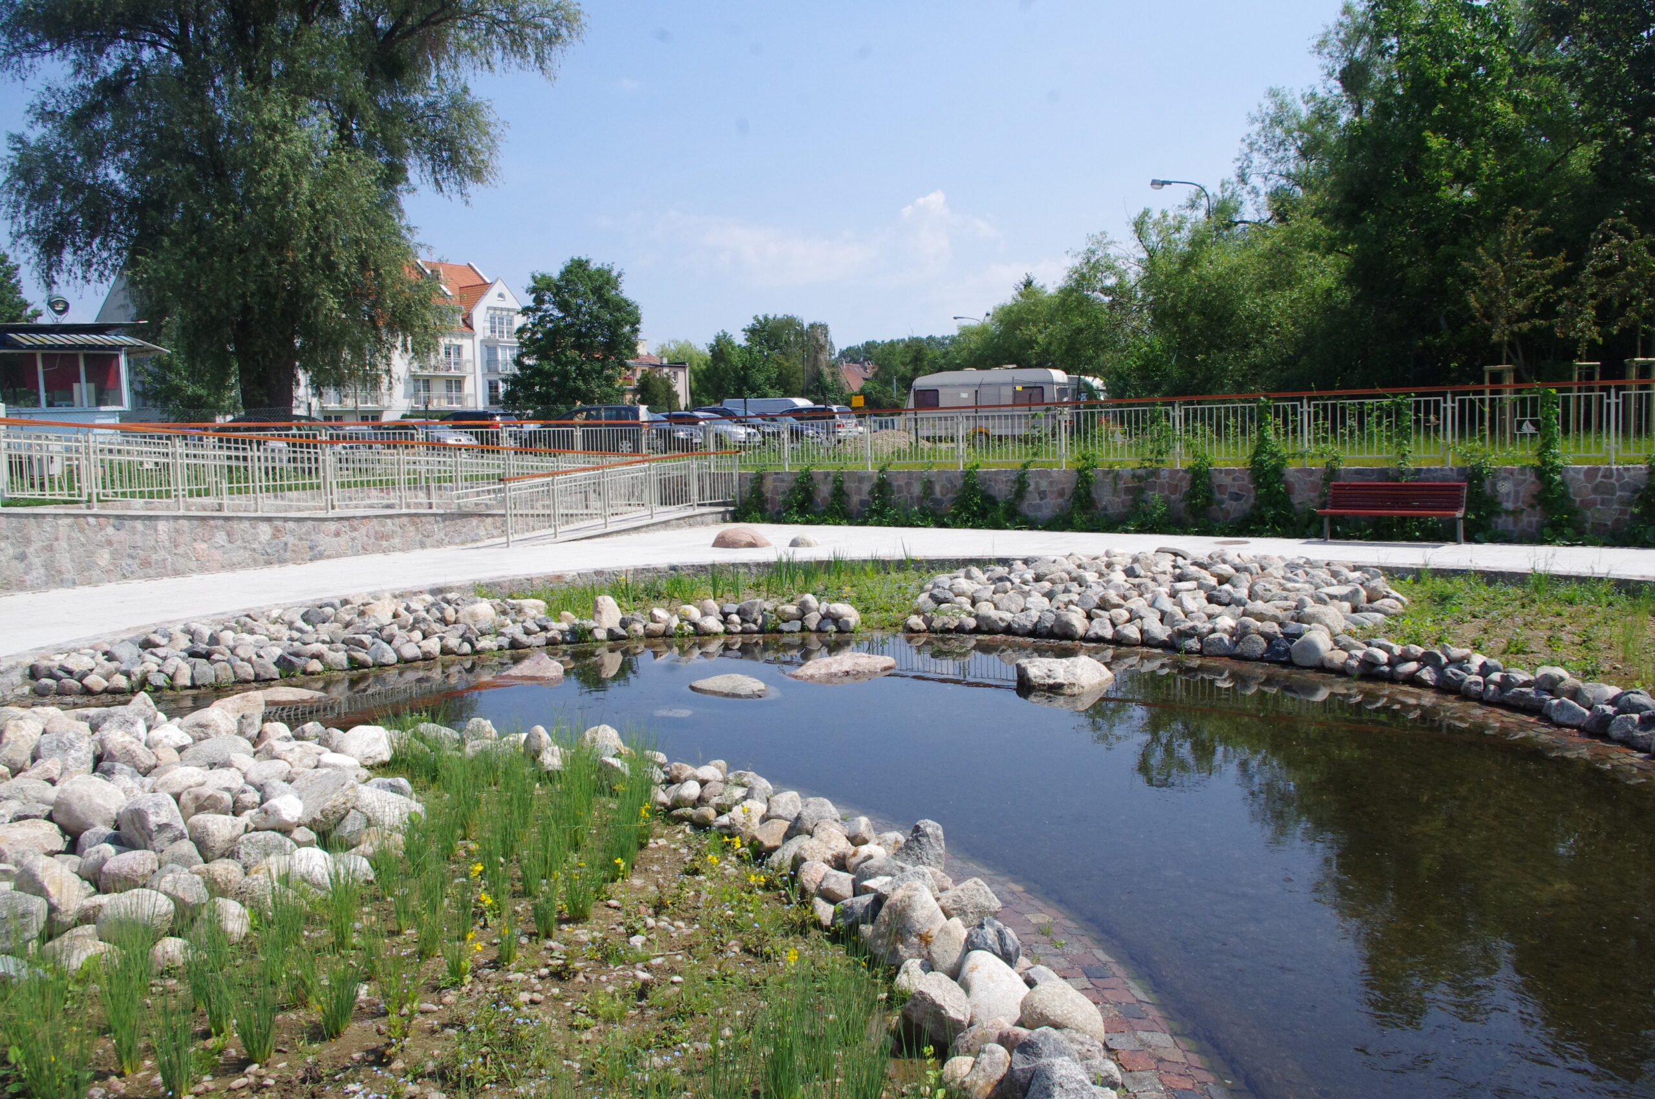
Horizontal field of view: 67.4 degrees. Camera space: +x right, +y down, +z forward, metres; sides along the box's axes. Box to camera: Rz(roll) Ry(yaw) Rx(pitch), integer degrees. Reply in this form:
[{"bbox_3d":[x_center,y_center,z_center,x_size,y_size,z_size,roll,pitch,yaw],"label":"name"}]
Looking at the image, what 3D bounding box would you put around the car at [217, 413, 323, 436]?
[{"bbox_3d":[-16.536,-3.339,37.529,4.350,1.460,1.750,0,5,13],"label":"car"}]

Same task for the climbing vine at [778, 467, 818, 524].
[{"bbox_3d":[-0.588,-1.065,24.505,0.666,1.099,0.400,2,6,38],"label":"climbing vine"}]

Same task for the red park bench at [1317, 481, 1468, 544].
[{"bbox_3d":[7.706,-0.487,16.958,1.820,0.810,0.620,2,6,39],"label":"red park bench"}]

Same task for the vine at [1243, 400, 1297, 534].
[{"bbox_3d":[6.693,-1.250,18.771,0.671,2.010,0.450,2,6,38],"label":"vine"}]

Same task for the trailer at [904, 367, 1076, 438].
[{"bbox_3d":[5.512,-4.802,42.967,5.500,2.600,2.200,1,5,24],"label":"trailer"}]

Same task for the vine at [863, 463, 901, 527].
[{"bbox_3d":[1.042,-1.010,23.230,0.554,1.139,0.400,2,6,38],"label":"vine"}]

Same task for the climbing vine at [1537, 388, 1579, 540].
[{"bbox_3d":[9.684,-1.111,16.436,0.395,2.001,0.400,2,6,38],"label":"climbing vine"}]

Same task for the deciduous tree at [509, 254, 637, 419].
[{"bbox_3d":[-11.624,-8.778,56.475,5.700,8.500,5.500,-2,4,-11],"label":"deciduous tree"}]

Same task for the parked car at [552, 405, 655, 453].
[{"bbox_3d":[-7.659,-3.789,40.016,4.250,1.620,1.770,0,4,11],"label":"parked car"}]

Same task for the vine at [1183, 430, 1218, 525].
[{"bbox_3d":[5.851,-1.107,19.446,0.443,1.438,0.350,2,6,38],"label":"vine"}]

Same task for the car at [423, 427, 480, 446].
[{"bbox_3d":[-13.932,-3.660,41.420,4.400,1.400,1.750,0,5,15],"label":"car"}]

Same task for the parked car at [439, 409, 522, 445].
[{"bbox_3d":[-12.971,-3.958,43.404,4.300,1.650,1.770,0,5,13],"label":"parked car"}]

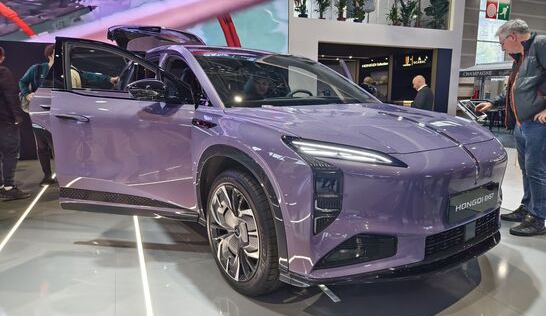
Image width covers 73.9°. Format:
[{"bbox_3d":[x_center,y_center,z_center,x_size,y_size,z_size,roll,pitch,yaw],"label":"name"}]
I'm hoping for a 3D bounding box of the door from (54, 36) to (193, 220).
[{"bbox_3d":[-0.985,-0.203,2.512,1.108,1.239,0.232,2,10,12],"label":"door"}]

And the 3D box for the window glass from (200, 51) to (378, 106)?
[{"bbox_3d":[0.138,-0.659,2.940,1.481,0.121,0.846,-8,44,-38],"label":"window glass"}]

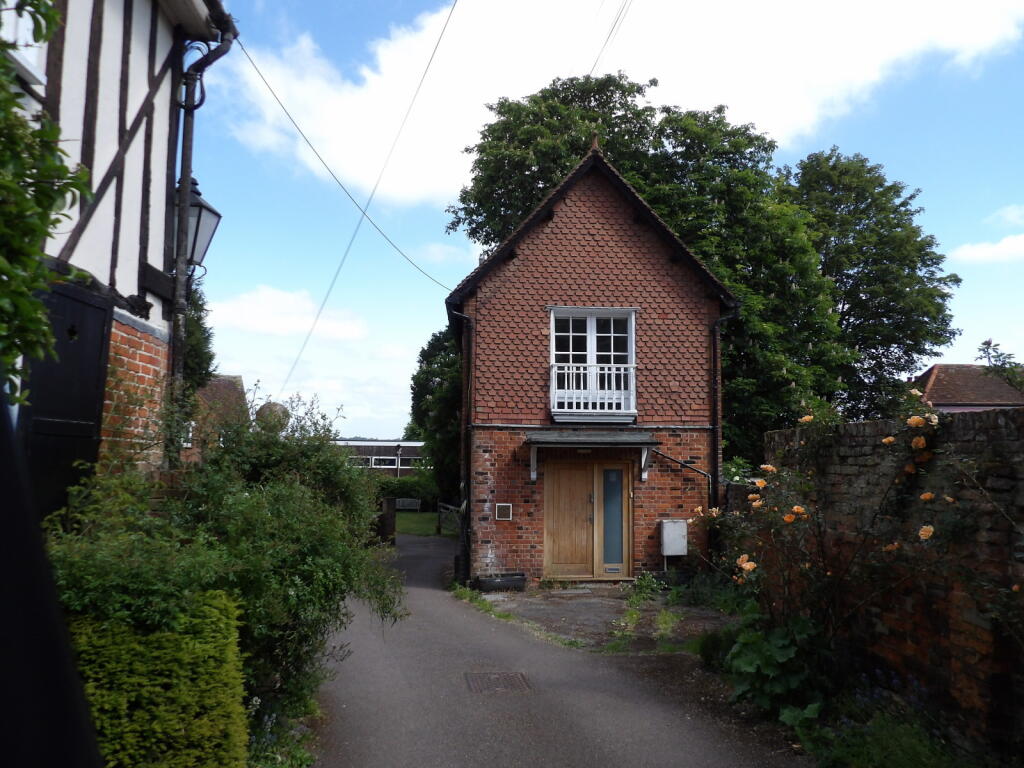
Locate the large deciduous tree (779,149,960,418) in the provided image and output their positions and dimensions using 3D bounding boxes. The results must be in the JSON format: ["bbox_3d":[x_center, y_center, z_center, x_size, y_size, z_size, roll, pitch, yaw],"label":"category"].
[{"bbox_3d":[14.027,-1.870,28.271,7.887,15.508,7.493,1,-5,0],"label":"large deciduous tree"}]

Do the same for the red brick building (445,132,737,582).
[{"bbox_3d":[1.155,-0.121,15.581,5.094,7.597,6.800,1,-5,-4],"label":"red brick building"}]

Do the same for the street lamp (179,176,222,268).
[{"bbox_3d":[-2.490,-1.251,5.500,0.380,0.720,0.400,0,-5,6],"label":"street lamp"}]

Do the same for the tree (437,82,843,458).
[{"bbox_3d":[4.101,-2.468,22.291,11.930,14.704,11.333,1,-5,0],"label":"tree"}]

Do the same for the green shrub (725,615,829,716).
[{"bbox_3d":[2.040,2.075,5.480,0.740,0.660,0.660,1,-5,0],"label":"green shrub"}]

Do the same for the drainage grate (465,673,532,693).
[{"bbox_3d":[-0.114,2.447,5.792,0.480,0.040,0.540,2,-9,-9],"label":"drainage grate"}]

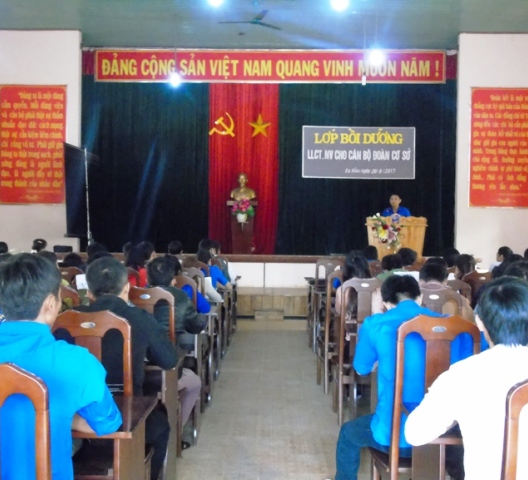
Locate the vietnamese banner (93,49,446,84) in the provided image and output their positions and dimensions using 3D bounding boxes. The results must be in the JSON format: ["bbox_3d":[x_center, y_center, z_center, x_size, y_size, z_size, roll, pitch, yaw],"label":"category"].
[{"bbox_3d":[0.137,-3.402,14.500,6.900,0.690,0.050,1,1,1],"label":"vietnamese banner"}]

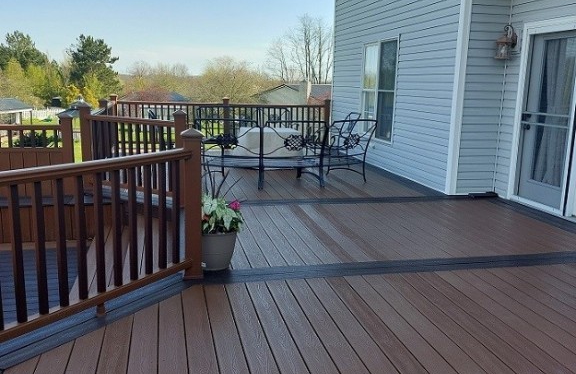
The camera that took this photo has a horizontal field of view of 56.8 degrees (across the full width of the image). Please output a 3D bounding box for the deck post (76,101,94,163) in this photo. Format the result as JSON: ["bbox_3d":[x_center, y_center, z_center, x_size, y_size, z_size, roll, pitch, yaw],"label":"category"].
[{"bbox_3d":[-2.455,-0.493,6.510,0.140,1.090,0.140,-1,12,-13],"label":"deck post"}]

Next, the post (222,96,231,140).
[{"bbox_3d":[-1.247,-1.305,10.809,0.140,1.050,0.140,-1,12,-13],"label":"post"}]

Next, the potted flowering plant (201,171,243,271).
[{"bbox_3d":[-0.564,0.220,3.993,0.400,0.760,0.400,-1,12,-13],"label":"potted flowering plant"}]

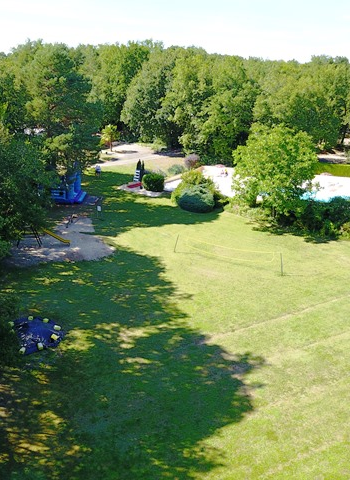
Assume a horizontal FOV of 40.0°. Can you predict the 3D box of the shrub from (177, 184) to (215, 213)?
[{"bbox_3d":[2.345,-4.549,52.482,4.140,2.780,4.020,0,20,0],"label":"shrub"}]

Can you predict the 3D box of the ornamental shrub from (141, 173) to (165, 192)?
[{"bbox_3d":[-2.697,-7.221,60.323,3.010,2.360,2.920,0,20,0],"label":"ornamental shrub"}]

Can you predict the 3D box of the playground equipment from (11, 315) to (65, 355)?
[{"bbox_3d":[-8.550,5.441,28.712,3.900,0.500,4.100,0,20,0],"label":"playground equipment"}]

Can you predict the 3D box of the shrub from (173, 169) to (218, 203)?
[{"bbox_3d":[2.241,-6.179,55.350,5.290,3.850,4.510,0,20,0],"label":"shrub"}]

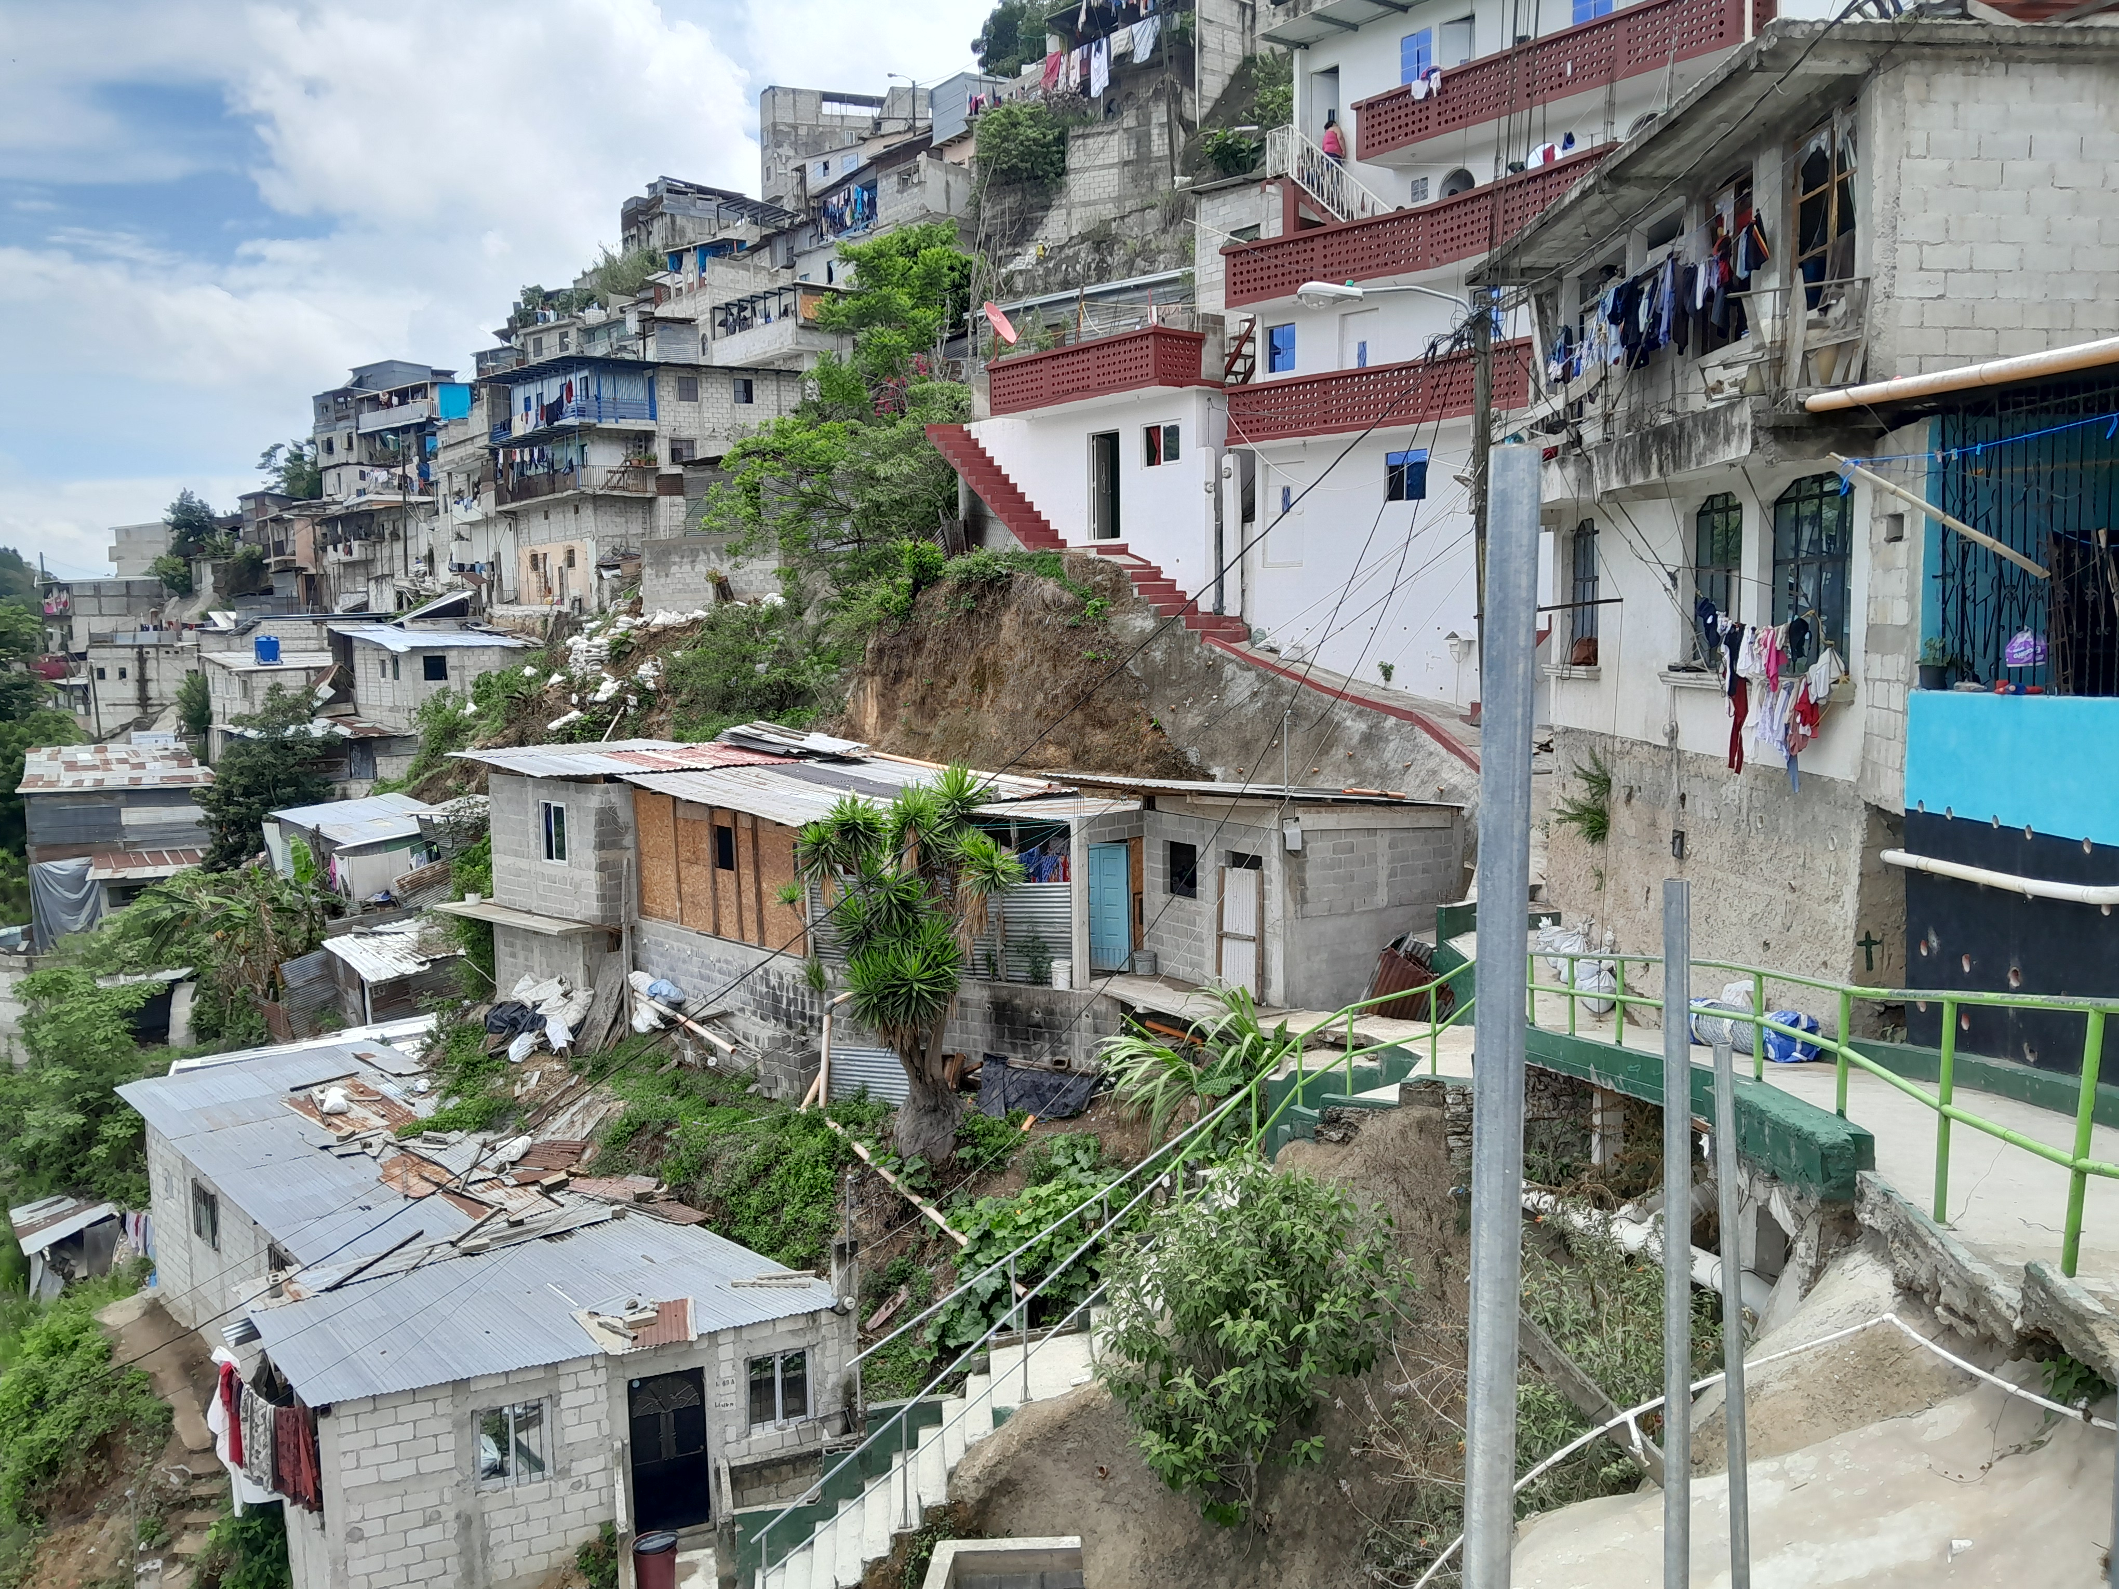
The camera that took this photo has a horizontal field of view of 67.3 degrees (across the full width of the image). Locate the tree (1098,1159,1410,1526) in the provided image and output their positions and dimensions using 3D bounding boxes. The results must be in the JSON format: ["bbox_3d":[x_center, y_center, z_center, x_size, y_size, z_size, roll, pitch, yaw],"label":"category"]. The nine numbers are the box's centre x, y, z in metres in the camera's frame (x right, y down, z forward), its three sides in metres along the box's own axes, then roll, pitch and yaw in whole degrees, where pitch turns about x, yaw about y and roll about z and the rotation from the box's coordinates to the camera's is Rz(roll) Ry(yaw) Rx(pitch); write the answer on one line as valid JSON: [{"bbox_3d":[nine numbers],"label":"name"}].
[{"bbox_3d":[1.478,4.143,12.200,2.300,2.650,2.200,-1,6,0],"label":"tree"}]

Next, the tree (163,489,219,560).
[{"bbox_3d":[-59.264,-18.474,108.631,3.600,4.800,3.600,-4,6,-28],"label":"tree"}]

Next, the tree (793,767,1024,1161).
[{"bbox_3d":[-2.052,2.279,21.800,3.000,5.250,2.900,-1,6,0],"label":"tree"}]

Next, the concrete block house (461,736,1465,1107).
[{"bbox_3d":[-2.972,1.634,28.433,18.500,5.000,6.000,3,7,38],"label":"concrete block house"}]

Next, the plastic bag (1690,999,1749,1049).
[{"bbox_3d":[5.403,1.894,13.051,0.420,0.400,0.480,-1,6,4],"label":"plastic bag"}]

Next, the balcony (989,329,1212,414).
[{"bbox_3d":[0.590,-8.175,31.330,1.300,1.100,5.300,-5,7,-39],"label":"balcony"}]

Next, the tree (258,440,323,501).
[{"bbox_3d":[-50.731,-21.352,105.000,4.400,4.400,4.200,-3,6,-22],"label":"tree"}]

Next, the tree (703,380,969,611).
[{"bbox_3d":[-5.666,-7.604,40.500,6.600,5.800,5.500,-1,6,-6],"label":"tree"}]

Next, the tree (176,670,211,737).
[{"bbox_3d":[-39.098,-4.112,71.871,1.500,3.100,1.500,-4,6,-28],"label":"tree"}]

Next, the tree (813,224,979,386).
[{"bbox_3d":[-4.385,-12.936,41.946,4.300,4.300,4.000,-2,6,-5],"label":"tree"}]

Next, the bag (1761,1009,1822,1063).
[{"bbox_3d":[5.517,1.829,12.000,0.430,0.360,0.450,-1,6,0],"label":"bag"}]

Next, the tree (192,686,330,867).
[{"bbox_3d":[-26.561,-0.580,53.145,4.300,6.100,4.200,-4,6,-26],"label":"tree"}]

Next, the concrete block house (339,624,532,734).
[{"bbox_3d":[-22.776,-4.256,58.169,4.700,3.400,4.900,5,8,44],"label":"concrete block house"}]

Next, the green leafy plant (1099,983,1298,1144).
[{"bbox_3d":[1.731,3.371,19.700,2.400,1.900,1.900,-1,6,0],"label":"green leafy plant"}]

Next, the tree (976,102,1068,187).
[{"bbox_3d":[-1.404,-24.496,60.000,3.500,3.400,3.300,-1,6,0],"label":"tree"}]

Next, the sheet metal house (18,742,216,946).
[{"bbox_3d":[-32.372,1.490,54.506,5.600,5.900,4.800,-4,7,-32],"label":"sheet metal house"}]

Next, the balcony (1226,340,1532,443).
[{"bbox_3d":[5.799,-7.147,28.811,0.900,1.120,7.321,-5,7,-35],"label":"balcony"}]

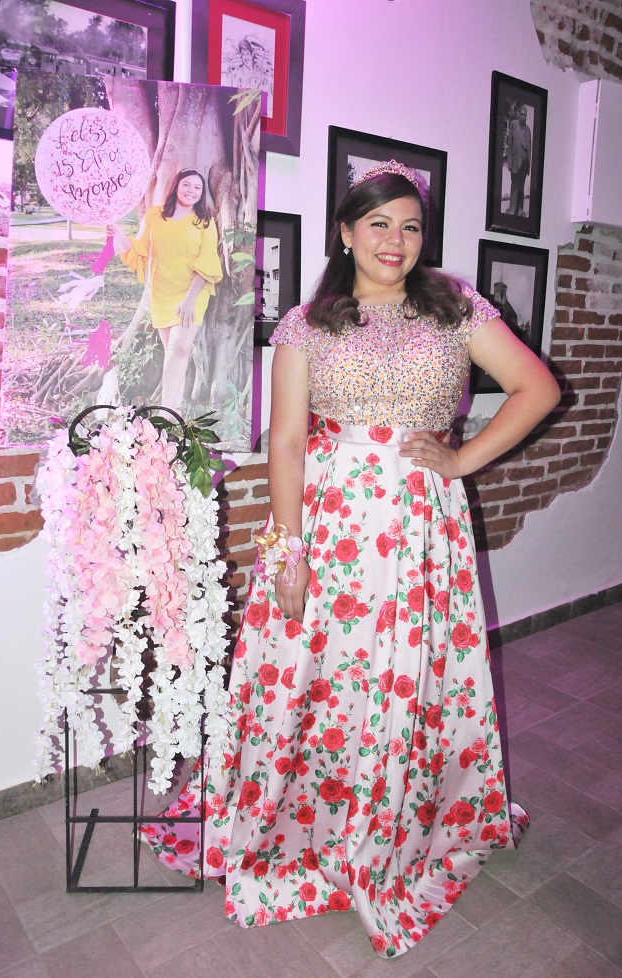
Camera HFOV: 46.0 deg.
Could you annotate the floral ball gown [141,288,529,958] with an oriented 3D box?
[{"bbox_3d":[0.086,0.226,1.717,0.990,1.334,0.760,0,11,-7],"label":"floral ball gown"}]

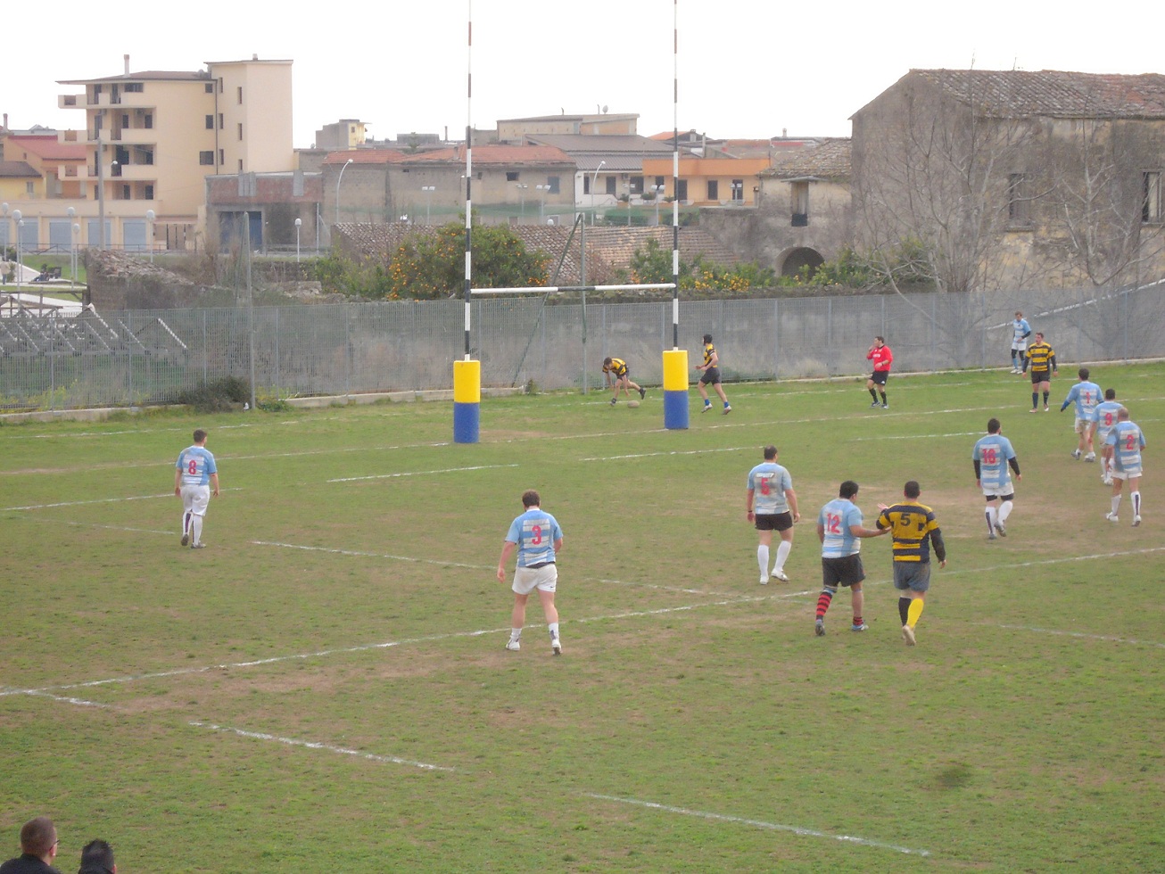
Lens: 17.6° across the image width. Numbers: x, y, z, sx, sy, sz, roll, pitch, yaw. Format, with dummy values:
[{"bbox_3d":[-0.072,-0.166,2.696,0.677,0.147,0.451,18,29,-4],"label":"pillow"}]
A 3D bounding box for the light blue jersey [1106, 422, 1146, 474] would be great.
[{"bbox_3d":[8.311,0.153,57.567,0.560,0.790,0.340,0,4,1],"label":"light blue jersey"}]

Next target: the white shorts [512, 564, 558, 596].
[{"bbox_3d":[-0.538,1.611,42.477,0.490,0.370,0.330,0,4,0],"label":"white shorts"}]

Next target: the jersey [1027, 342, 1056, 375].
[{"bbox_3d":[10.245,-1.769,84.200,0.630,0.700,0.320,1,4,6],"label":"jersey"}]

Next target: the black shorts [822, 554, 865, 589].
[{"bbox_3d":[3.108,1.598,44.850,0.500,0.400,0.370,3,5,32],"label":"black shorts"}]

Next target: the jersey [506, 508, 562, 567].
[{"bbox_3d":[-0.554,1.150,42.900,0.650,0.650,0.370,0,4,-6],"label":"jersey"}]

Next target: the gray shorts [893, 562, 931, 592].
[{"bbox_3d":[3.761,1.584,43.000,0.430,0.370,0.330,1,4,14],"label":"gray shorts"}]

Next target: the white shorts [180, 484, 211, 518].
[{"bbox_3d":[-5.582,0.920,54.400,0.390,0.480,0.320,1,4,12],"label":"white shorts"}]

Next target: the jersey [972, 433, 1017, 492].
[{"bbox_3d":[6.124,0.372,56.000,0.680,0.830,0.400,2,5,24],"label":"jersey"}]

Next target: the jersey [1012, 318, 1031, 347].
[{"bbox_3d":[11.753,-2.805,101.000,0.480,0.700,0.320,3,5,35],"label":"jersey"}]

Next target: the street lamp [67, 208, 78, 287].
[{"bbox_3d":[-26.121,-9.627,193.156,0.380,4.300,0.380,0,4,0],"label":"street lamp"}]

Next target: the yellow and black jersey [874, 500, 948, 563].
[{"bbox_3d":[3.796,1.099,43.556,0.730,0.710,0.420,2,5,23],"label":"yellow and black jersey"}]

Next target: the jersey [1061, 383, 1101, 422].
[{"bbox_3d":[9.463,-0.664,71.400,0.740,0.730,0.420,-1,4,-16],"label":"jersey"}]

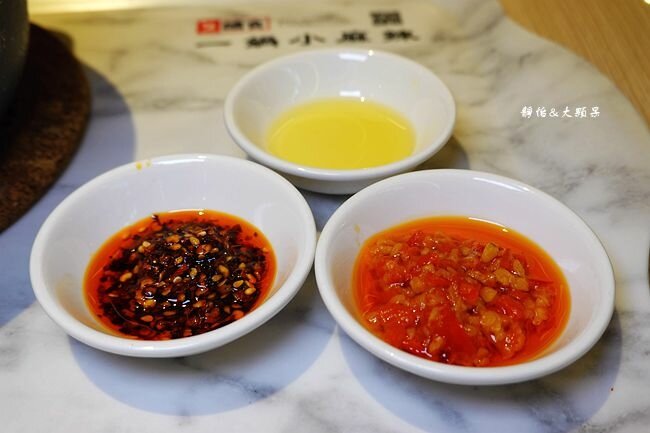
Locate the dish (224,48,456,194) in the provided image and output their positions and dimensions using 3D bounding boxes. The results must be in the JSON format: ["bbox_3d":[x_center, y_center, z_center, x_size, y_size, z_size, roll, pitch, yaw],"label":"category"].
[{"bbox_3d":[0.007,-0.037,0.347,0.098,0.026,0.098,0,42,0],"label":"dish"}]

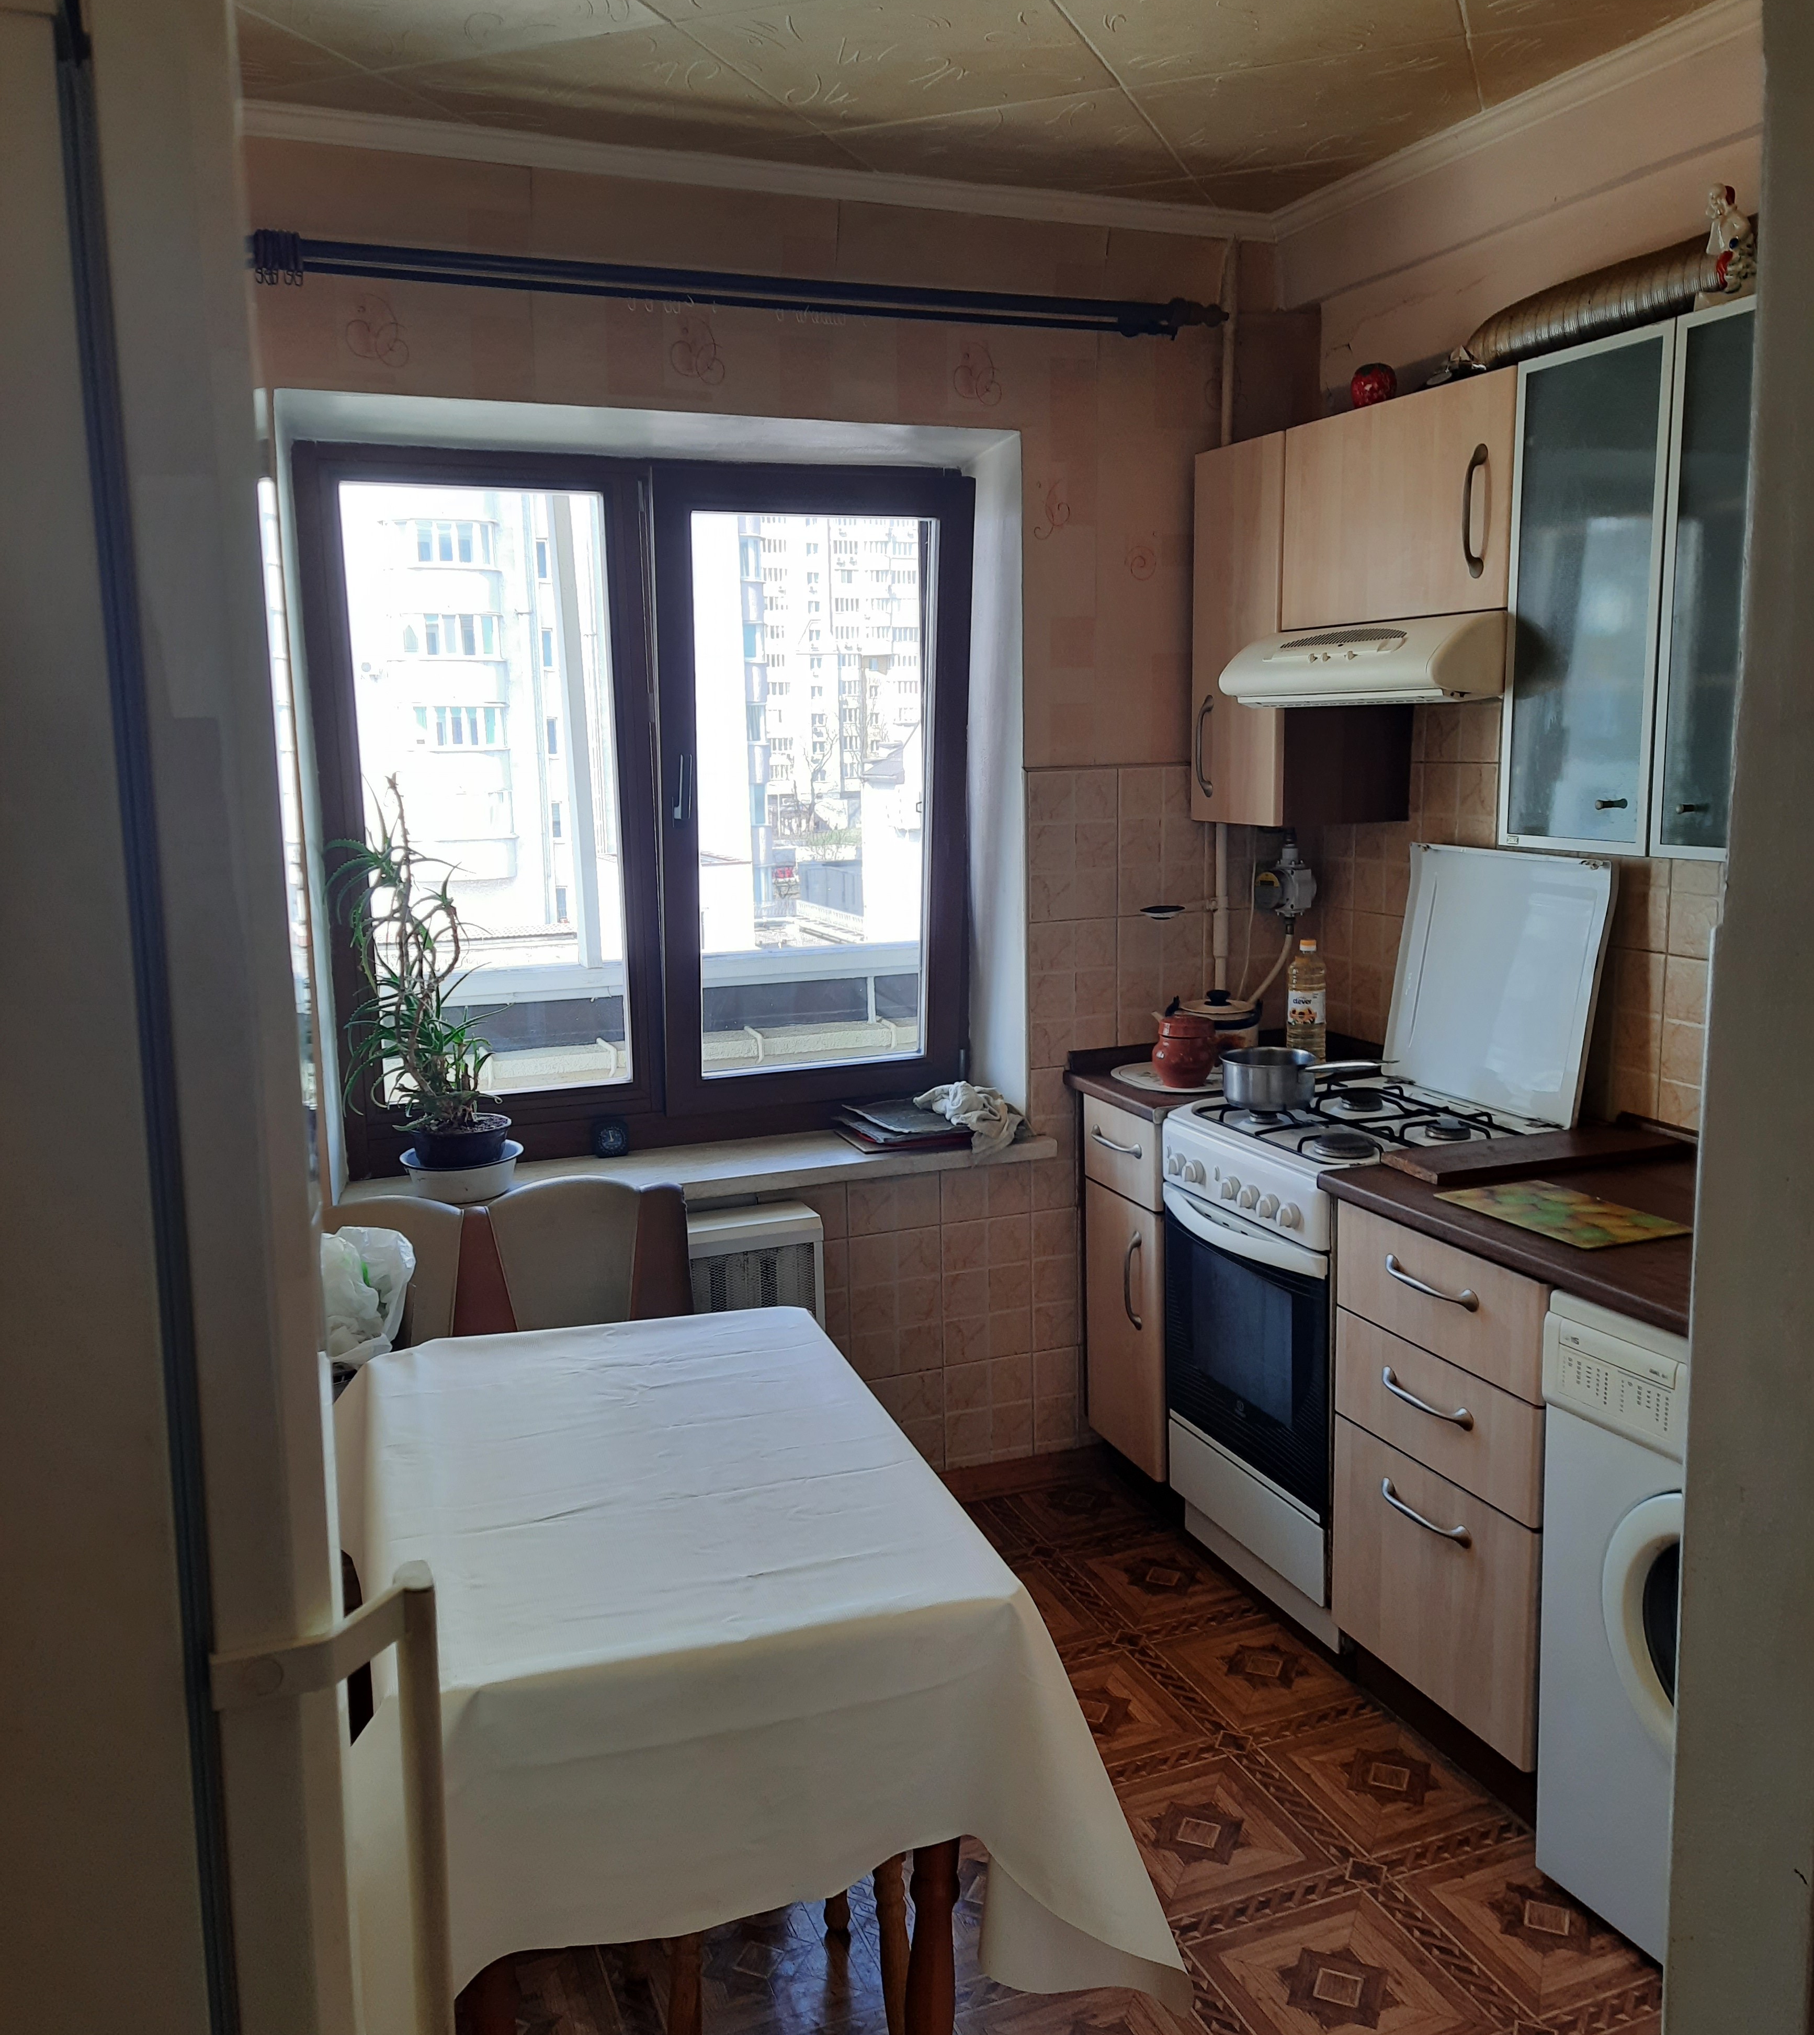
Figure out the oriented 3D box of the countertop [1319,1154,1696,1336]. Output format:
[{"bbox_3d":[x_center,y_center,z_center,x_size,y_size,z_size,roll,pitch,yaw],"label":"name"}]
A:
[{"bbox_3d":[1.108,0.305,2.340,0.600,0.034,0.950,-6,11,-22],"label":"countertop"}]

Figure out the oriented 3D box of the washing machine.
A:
[{"bbox_3d":[1.235,0.806,2.146,0.515,0.842,0.598,-6,11,-23],"label":"washing machine"}]

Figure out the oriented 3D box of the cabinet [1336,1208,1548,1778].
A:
[{"bbox_3d":[1.062,0.668,2.671,0.576,0.738,0.456,-6,11,-23],"label":"cabinet"}]

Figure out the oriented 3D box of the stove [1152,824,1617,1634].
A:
[{"bbox_3d":[0.825,0.393,3.029,0.590,1.340,0.500,-6,11,-22],"label":"stove"}]

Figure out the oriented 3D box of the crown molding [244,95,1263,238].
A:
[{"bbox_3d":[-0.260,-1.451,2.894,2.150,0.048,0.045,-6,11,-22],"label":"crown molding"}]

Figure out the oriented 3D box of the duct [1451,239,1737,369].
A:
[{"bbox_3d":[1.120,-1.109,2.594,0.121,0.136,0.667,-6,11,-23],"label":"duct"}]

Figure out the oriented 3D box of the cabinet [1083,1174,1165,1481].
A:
[{"bbox_3d":[0.701,0.608,3.559,0.556,0.552,0.300,-6,11,-23],"label":"cabinet"}]

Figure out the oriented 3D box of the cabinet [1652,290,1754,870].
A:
[{"bbox_3d":[1.279,-0.595,2.311,0.313,0.742,0.303,-6,11,-23],"label":"cabinet"}]

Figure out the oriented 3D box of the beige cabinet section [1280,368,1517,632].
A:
[{"bbox_3d":[0.945,-0.857,2.857,0.305,0.355,0.598,-5,11,-21],"label":"beige cabinet section"}]

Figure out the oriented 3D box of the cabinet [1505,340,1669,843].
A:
[{"bbox_3d":[1.114,-0.615,2.490,0.300,0.716,0.300,-6,11,-22],"label":"cabinet"}]

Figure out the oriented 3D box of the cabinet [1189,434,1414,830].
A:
[{"bbox_3d":[0.767,-0.747,3.288,0.300,0.716,0.300,-6,11,-22],"label":"cabinet"}]

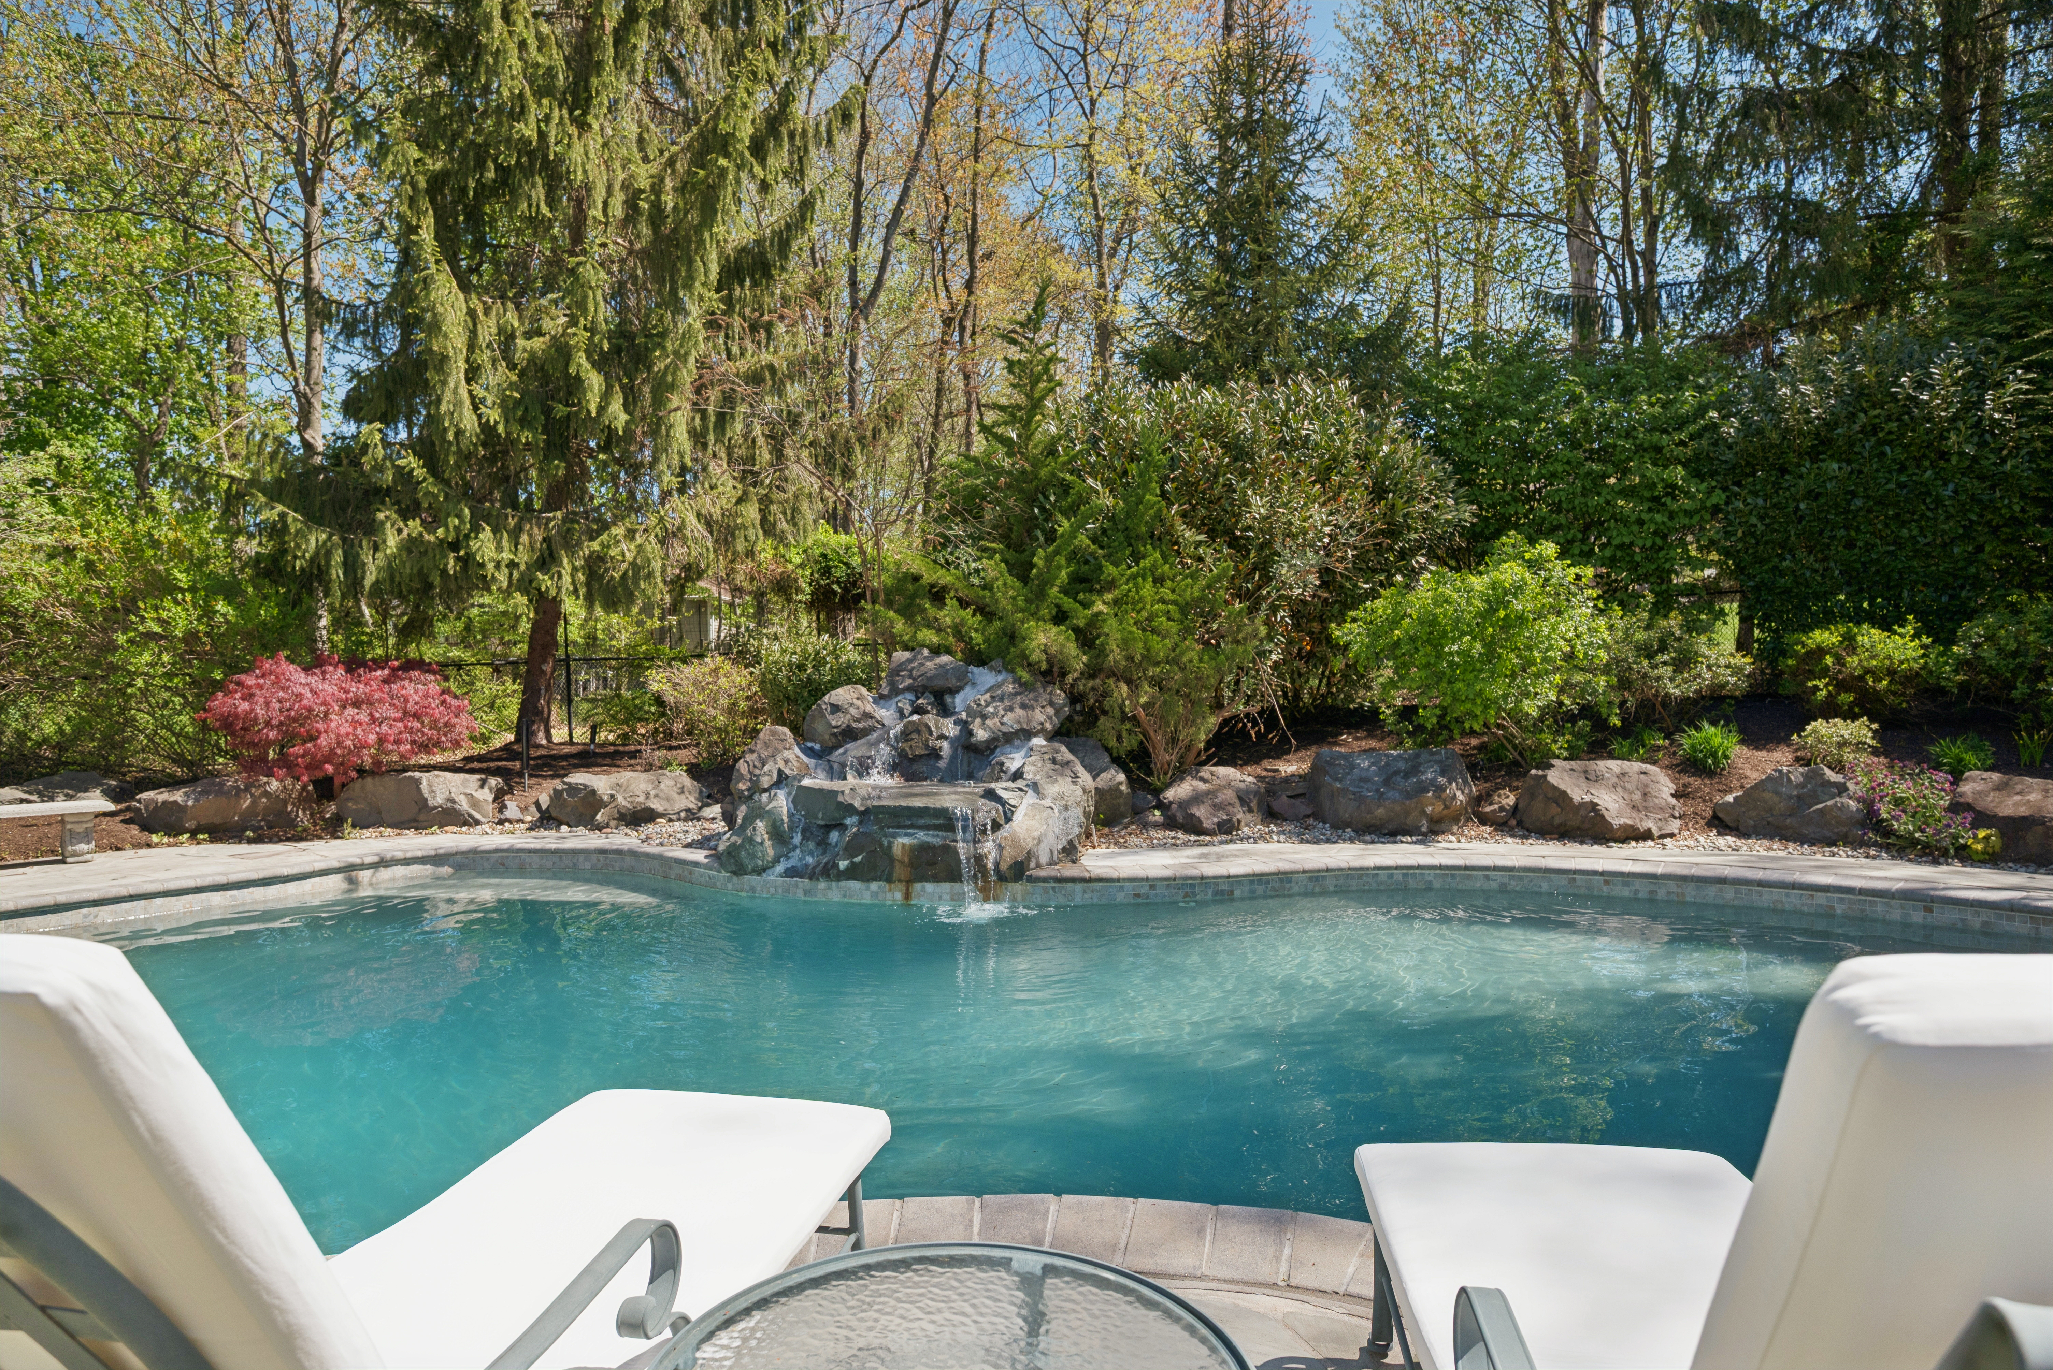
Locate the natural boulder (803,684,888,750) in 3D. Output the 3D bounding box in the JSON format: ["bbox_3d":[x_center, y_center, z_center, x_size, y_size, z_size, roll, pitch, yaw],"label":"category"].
[{"bbox_3d":[-1.362,0.247,9.000,0.615,0.496,0.550,0,0,0],"label":"natural boulder"}]

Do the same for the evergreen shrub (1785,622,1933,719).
[{"bbox_3d":[8.956,-0.138,12.900,1.363,1.066,1.350,0,0,0],"label":"evergreen shrub"}]

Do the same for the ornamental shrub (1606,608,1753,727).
[{"bbox_3d":[6.879,-0.162,12.700,1.459,1.300,1.400,0,0,0],"label":"ornamental shrub"}]

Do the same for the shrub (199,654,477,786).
[{"bbox_3d":[-6.089,0.355,10.600,2.176,1.238,1.950,0,0,0],"label":"shrub"}]

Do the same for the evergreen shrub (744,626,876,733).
[{"bbox_3d":[-2.205,0.016,12.200,1.302,1.201,1.250,0,0,0],"label":"evergreen shrub"}]

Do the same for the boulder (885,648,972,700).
[{"bbox_3d":[-0.776,-0.076,9.500,0.677,0.411,0.580,0,0,0],"label":"boulder"}]

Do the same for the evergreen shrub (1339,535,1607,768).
[{"bbox_3d":[4.349,-0.326,11.600,2.499,2.207,2.300,0,0,0],"label":"evergreen shrub"}]

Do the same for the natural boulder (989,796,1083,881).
[{"bbox_3d":[0.060,1.054,8.200,0.660,0.570,0.520,0,0,0],"label":"natural boulder"}]

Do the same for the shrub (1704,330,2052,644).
[{"bbox_3d":[10.225,-2.221,14.300,3.542,4.035,3.000,0,0,0],"label":"shrub"}]

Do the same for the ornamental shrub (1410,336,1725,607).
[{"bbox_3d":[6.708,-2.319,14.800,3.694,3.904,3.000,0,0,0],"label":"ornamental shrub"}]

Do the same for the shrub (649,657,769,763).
[{"bbox_3d":[-3.086,0.259,11.700,1.145,1.044,1.100,0,0,0],"label":"shrub"}]

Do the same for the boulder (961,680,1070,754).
[{"bbox_3d":[-0.073,0.244,9.100,0.816,0.561,0.650,0,0,0],"label":"boulder"}]

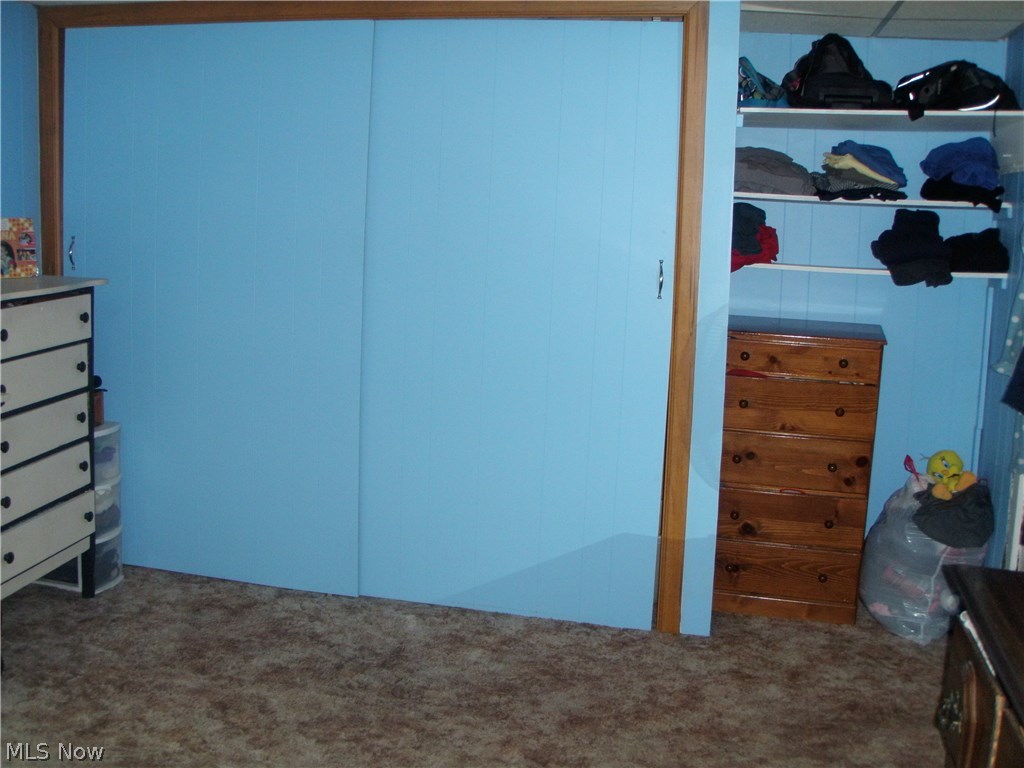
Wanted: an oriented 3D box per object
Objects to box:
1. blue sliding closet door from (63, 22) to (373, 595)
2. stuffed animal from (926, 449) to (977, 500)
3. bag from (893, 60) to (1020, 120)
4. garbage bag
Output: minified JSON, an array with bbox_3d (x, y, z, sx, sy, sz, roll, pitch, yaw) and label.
[{"bbox_3d":[-1.064,-0.256,4.028,1.190,2.030,0.040,4,10,13],"label":"blue sliding closet door"},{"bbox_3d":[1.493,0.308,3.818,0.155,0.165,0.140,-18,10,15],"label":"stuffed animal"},{"bbox_3d":[1.433,-0.958,3.642,0.410,0.190,0.320,4,10,13],"label":"bag"},{"bbox_3d":[1.426,0.572,3.869,0.430,0.550,0.420,4,10,13],"label":"garbage bag"}]

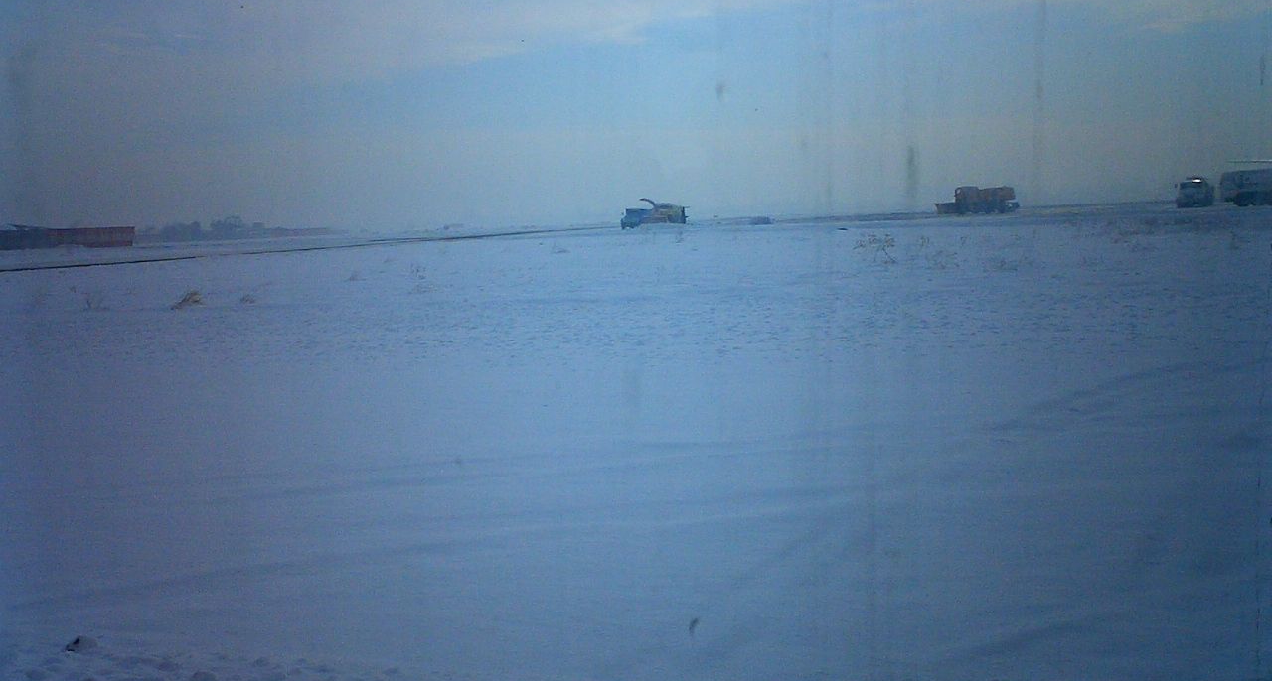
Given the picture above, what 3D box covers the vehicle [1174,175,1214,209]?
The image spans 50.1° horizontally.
[{"bbox_3d":[53.925,-14.249,131.000,2.500,2.950,8.000,1,6,31],"label":"vehicle"}]

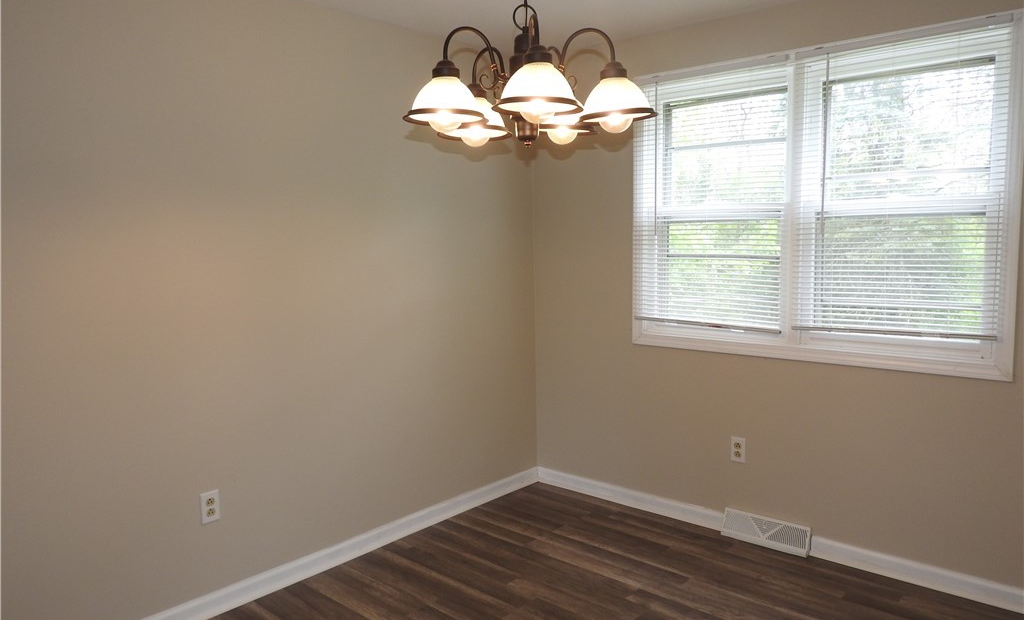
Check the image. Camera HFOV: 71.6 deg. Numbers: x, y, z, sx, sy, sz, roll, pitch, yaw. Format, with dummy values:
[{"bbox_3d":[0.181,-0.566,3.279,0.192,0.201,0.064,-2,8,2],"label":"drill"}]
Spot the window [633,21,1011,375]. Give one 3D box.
[{"bbox_3d":[1.241,-0.446,3.106,1.611,1.336,0.100,4,7,41],"label":"window"}]

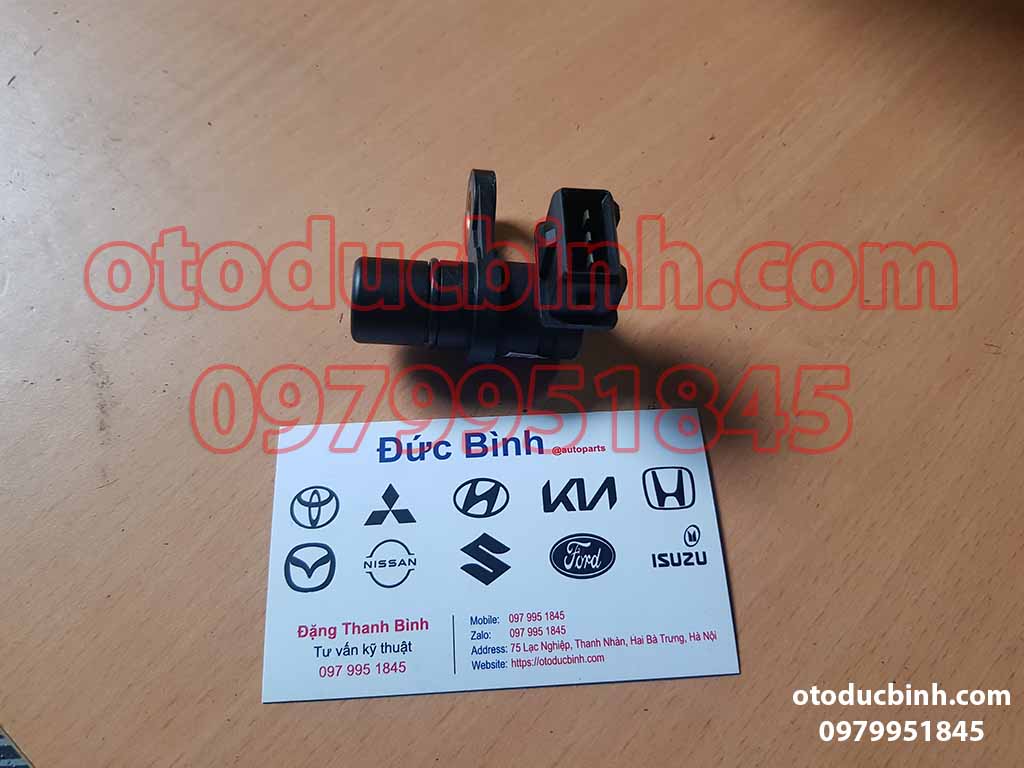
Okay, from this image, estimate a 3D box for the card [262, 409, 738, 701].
[{"bbox_3d":[-0.003,0.032,0.155,0.090,0.001,0.054,-2,67,-3],"label":"card"}]

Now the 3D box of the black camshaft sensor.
[{"bbox_3d":[-0.007,-0.029,0.161,0.053,0.035,0.045,-1,67,-7],"label":"black camshaft sensor"}]

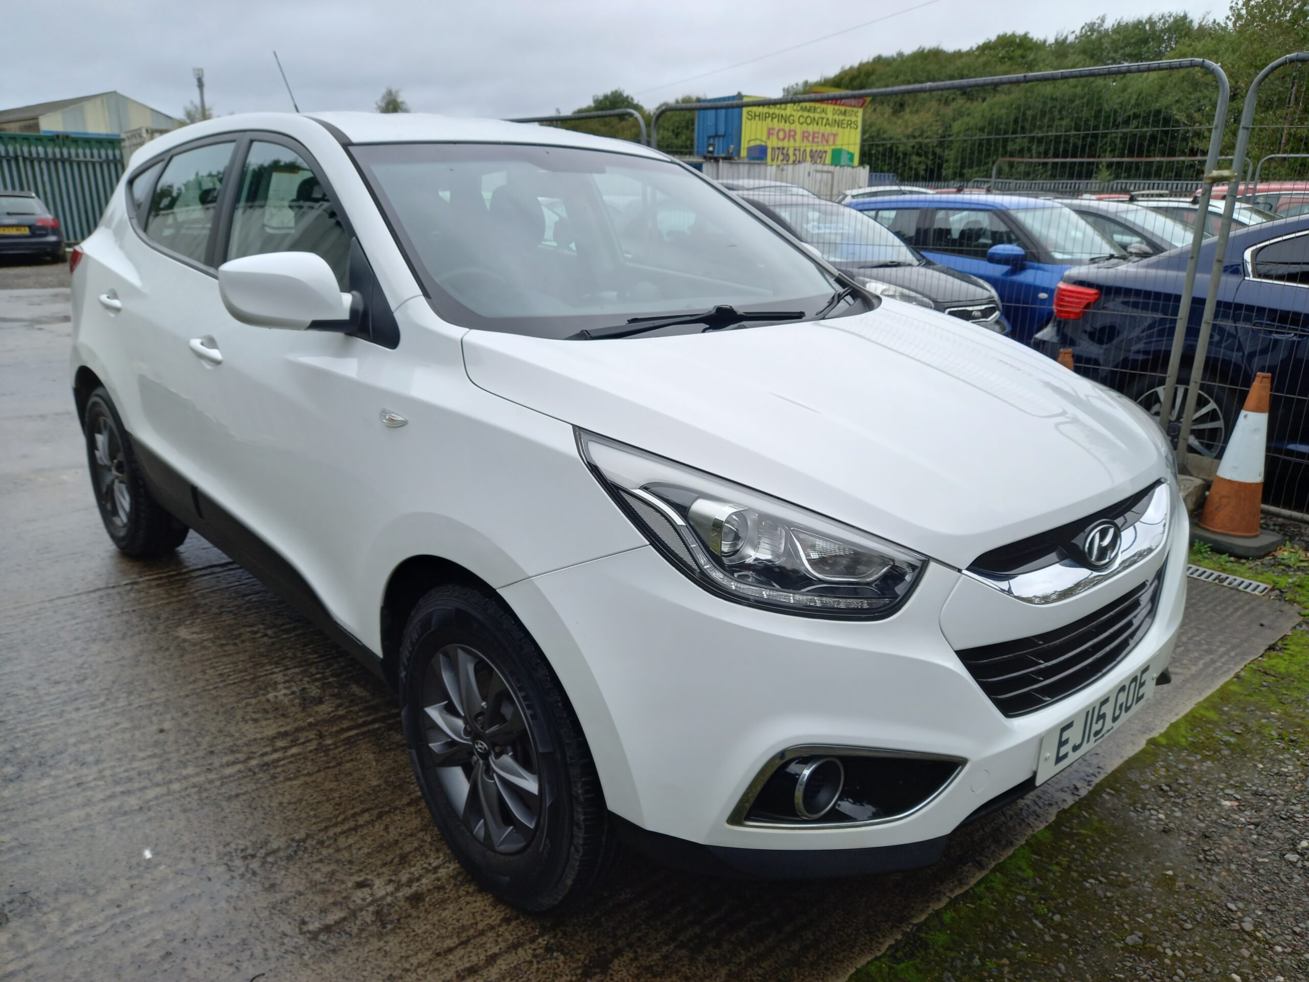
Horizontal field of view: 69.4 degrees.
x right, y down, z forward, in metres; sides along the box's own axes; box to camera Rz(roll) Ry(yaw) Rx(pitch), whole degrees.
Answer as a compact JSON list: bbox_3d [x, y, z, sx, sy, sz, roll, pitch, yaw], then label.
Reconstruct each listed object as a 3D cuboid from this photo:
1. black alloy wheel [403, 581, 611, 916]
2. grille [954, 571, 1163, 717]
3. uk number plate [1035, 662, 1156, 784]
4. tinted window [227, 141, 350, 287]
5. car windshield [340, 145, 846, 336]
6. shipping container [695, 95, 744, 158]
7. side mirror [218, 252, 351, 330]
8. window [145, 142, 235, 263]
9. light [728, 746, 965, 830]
[{"bbox_3d":[-0.298,0.503,2.022,0.230,0.690,0.690,-12,21,-42],"label":"black alloy wheel"},{"bbox_3d":[0.875,0.288,1.882,0.920,0.180,0.120,-12,21,-42],"label":"grille"},{"bbox_3d":[0.900,0.441,1.891,0.520,0.111,0.020,-12,20,-42],"label":"uk number plate"},{"bbox_3d":[-0.977,-0.741,2.561,0.930,0.455,0.060,19,0,44],"label":"tinted window"},{"bbox_3d":[-0.064,-0.717,2.679,1.480,0.120,0.980,-12,51,-42],"label":"car windshield"},{"bbox_3d":[4.640,-12.650,34.610,6.060,2.600,2.440,-9,20,-36],"label":"shipping container"},{"bbox_3d":[-0.810,-0.443,2.096,0.250,0.170,0.170,-12,21,-42],"label":"side mirror"},{"bbox_3d":[-1.524,-0.958,3.137,0.690,0.400,0.060,19,0,44],"label":"window"},{"bbox_3d":[0.339,0.483,1.639,0.440,0.150,0.140,-6,18,-28],"label":"light"}]

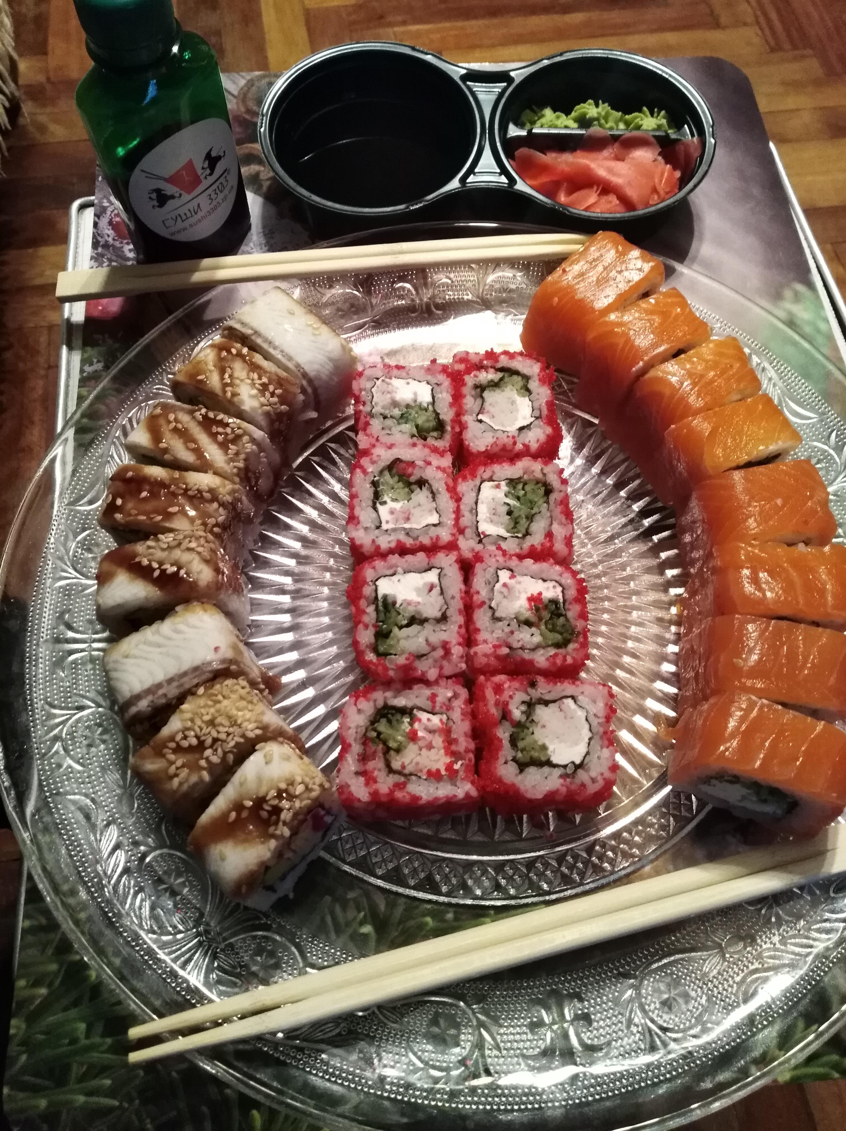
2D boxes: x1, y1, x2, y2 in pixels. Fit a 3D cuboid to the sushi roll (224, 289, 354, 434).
[{"bbox_3d":[-0.049,-0.074,0.317,0.043,0.030,0.026,40,71,18],"label":"sushi roll"}]

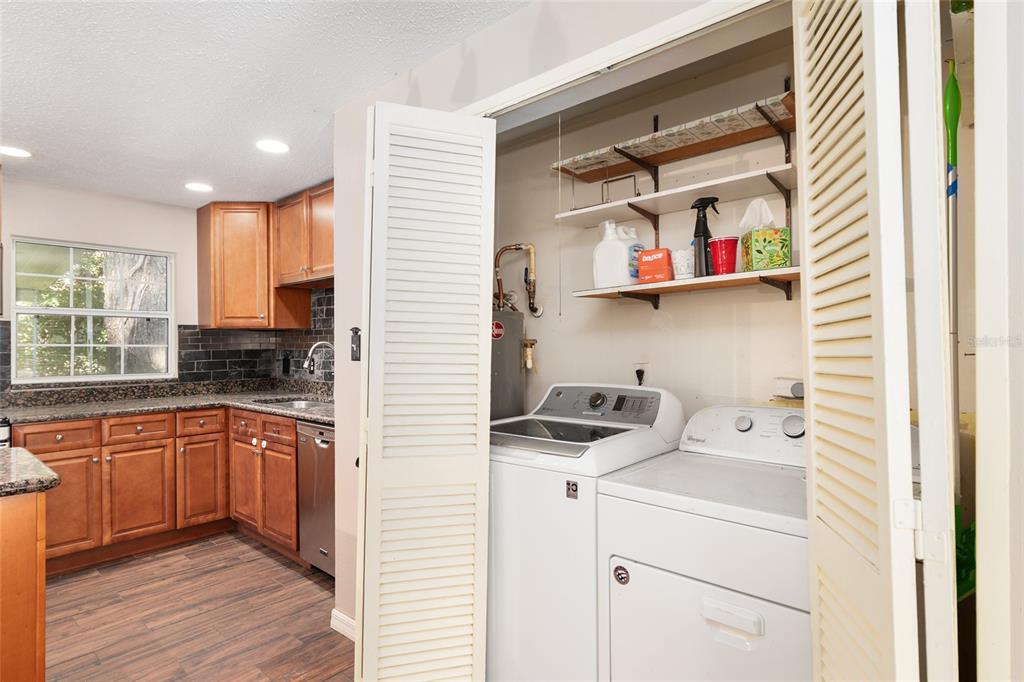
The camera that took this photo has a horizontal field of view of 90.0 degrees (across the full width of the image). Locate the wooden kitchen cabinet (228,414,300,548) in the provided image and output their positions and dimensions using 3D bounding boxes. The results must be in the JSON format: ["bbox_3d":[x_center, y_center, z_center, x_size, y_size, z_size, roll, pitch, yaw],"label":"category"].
[{"bbox_3d":[-1.327,0.822,3.345,0.940,0.792,0.608,-1,-2,41],"label":"wooden kitchen cabinet"}]

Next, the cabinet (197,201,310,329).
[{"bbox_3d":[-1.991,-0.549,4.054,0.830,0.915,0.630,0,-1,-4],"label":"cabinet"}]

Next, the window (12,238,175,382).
[{"bbox_3d":[-2.802,-0.186,3.484,0.080,0.924,0.870,-1,-2,41],"label":"window"}]

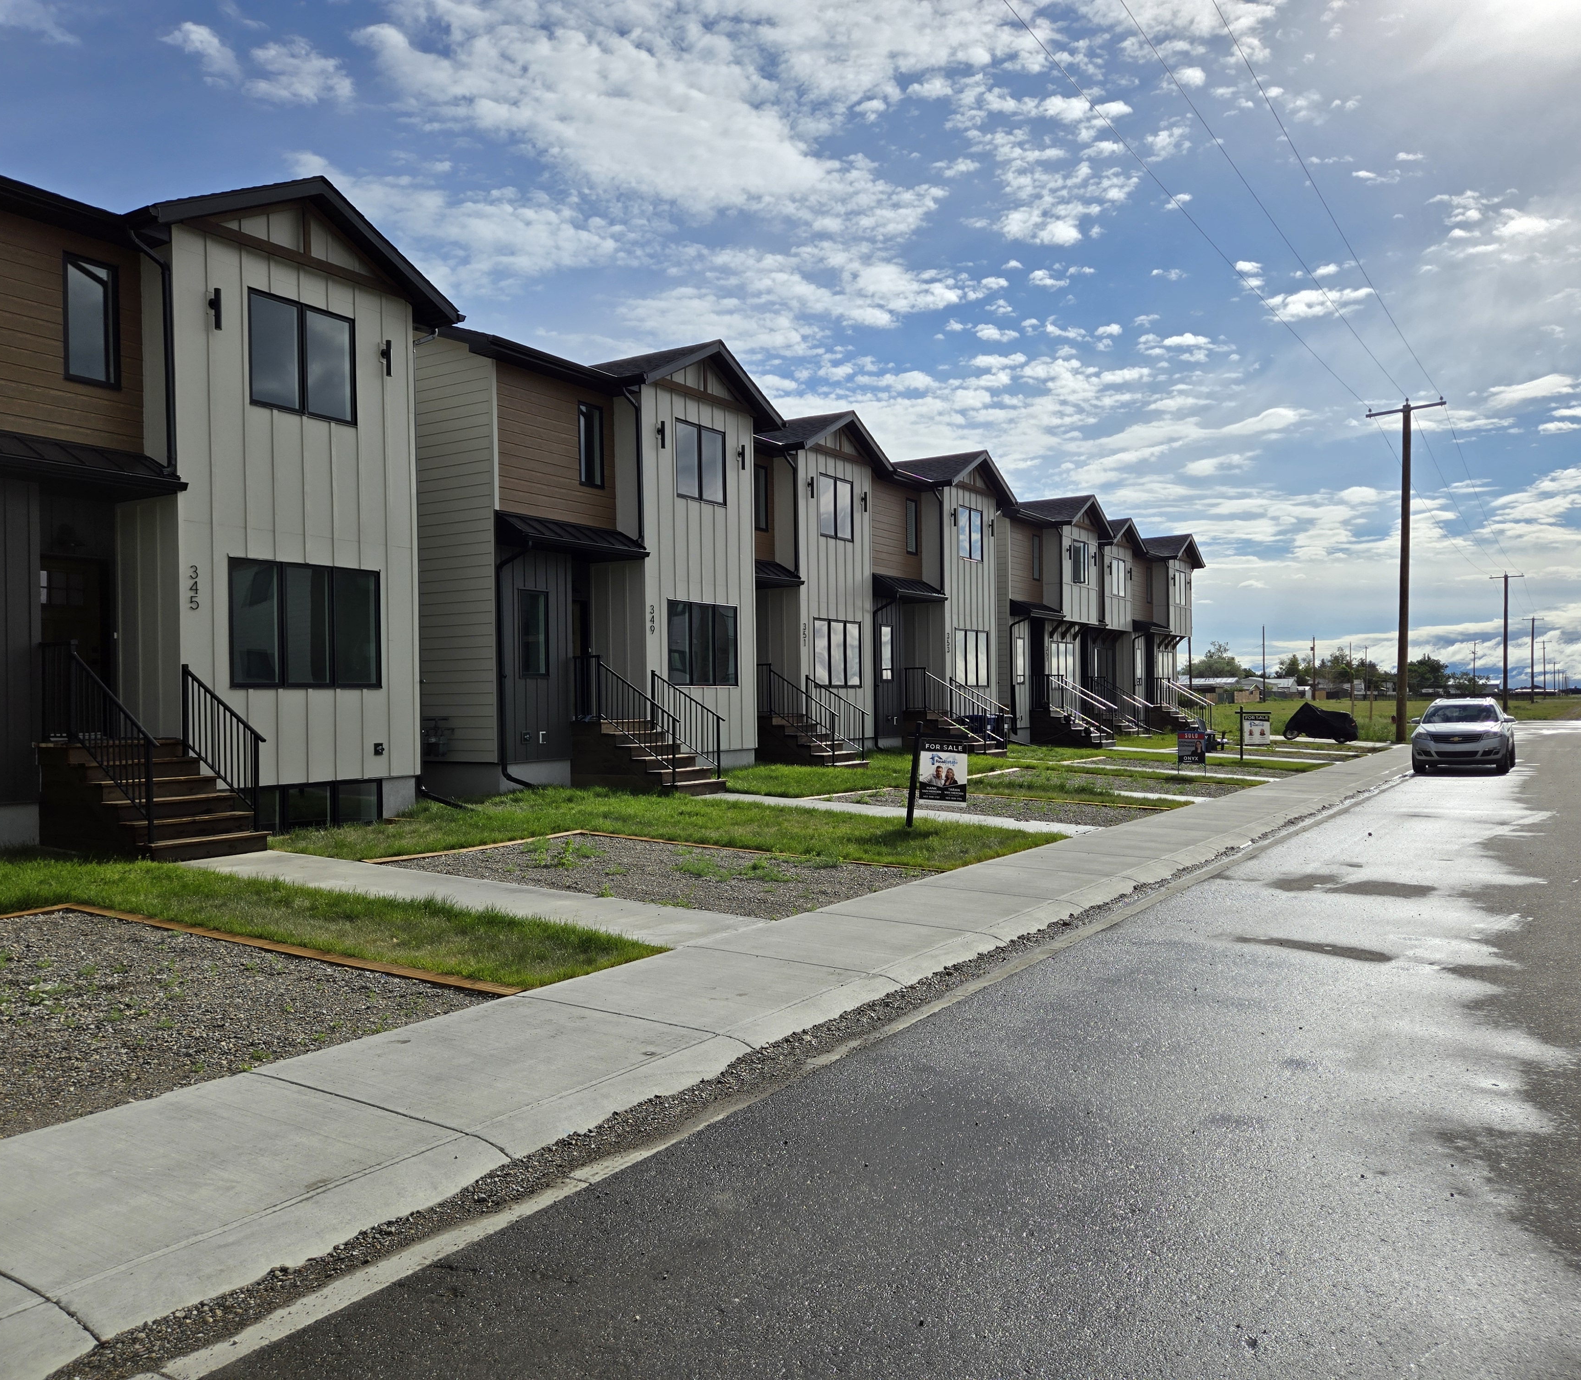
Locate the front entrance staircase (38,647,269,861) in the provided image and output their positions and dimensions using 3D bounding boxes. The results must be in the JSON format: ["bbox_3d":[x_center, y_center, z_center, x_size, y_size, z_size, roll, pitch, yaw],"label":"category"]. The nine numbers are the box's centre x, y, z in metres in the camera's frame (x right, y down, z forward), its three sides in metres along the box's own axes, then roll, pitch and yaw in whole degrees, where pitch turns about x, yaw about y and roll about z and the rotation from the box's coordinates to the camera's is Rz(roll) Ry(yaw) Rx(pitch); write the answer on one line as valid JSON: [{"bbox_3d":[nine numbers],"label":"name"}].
[{"bbox_3d":[-6.559,0.569,12.426,2.500,2.120,1.270,-1,0,32],"label":"front entrance staircase"}]

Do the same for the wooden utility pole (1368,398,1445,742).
[{"bbox_3d":[21.249,-4.120,42.332,2.500,11.800,0.360,1,1,33],"label":"wooden utility pole"}]

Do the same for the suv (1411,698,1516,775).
[{"bbox_3d":[16.450,1.040,29.800,2.000,1.780,5.100,-1,0,33],"label":"suv"}]

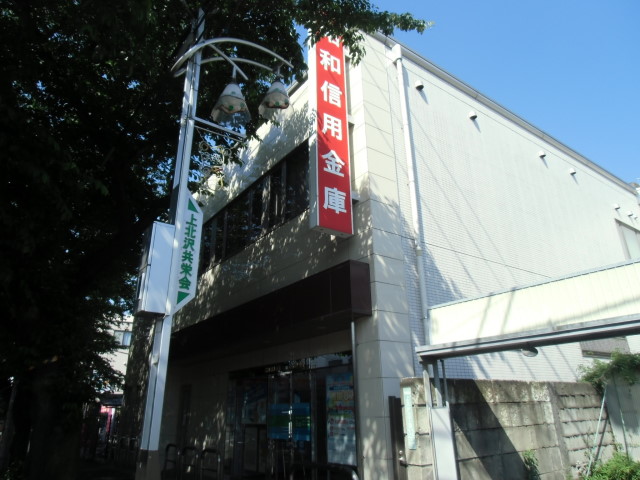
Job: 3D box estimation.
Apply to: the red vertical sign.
[{"bbox_3d":[0.147,-2.176,7.723,0.700,4.407,0.200,13,-25,-34],"label":"red vertical sign"}]

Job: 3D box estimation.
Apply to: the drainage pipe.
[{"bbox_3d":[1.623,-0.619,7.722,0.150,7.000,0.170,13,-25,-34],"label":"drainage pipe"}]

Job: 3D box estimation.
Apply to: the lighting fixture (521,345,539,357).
[{"bbox_3d":[2.098,1.107,4.427,0.150,0.120,0.150,13,-25,-34],"label":"lighting fixture"}]

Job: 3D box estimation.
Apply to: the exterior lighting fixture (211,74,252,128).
[{"bbox_3d":[-1.218,-1.989,6.165,0.490,0.640,0.490,-1,-21,0],"label":"exterior lighting fixture"}]

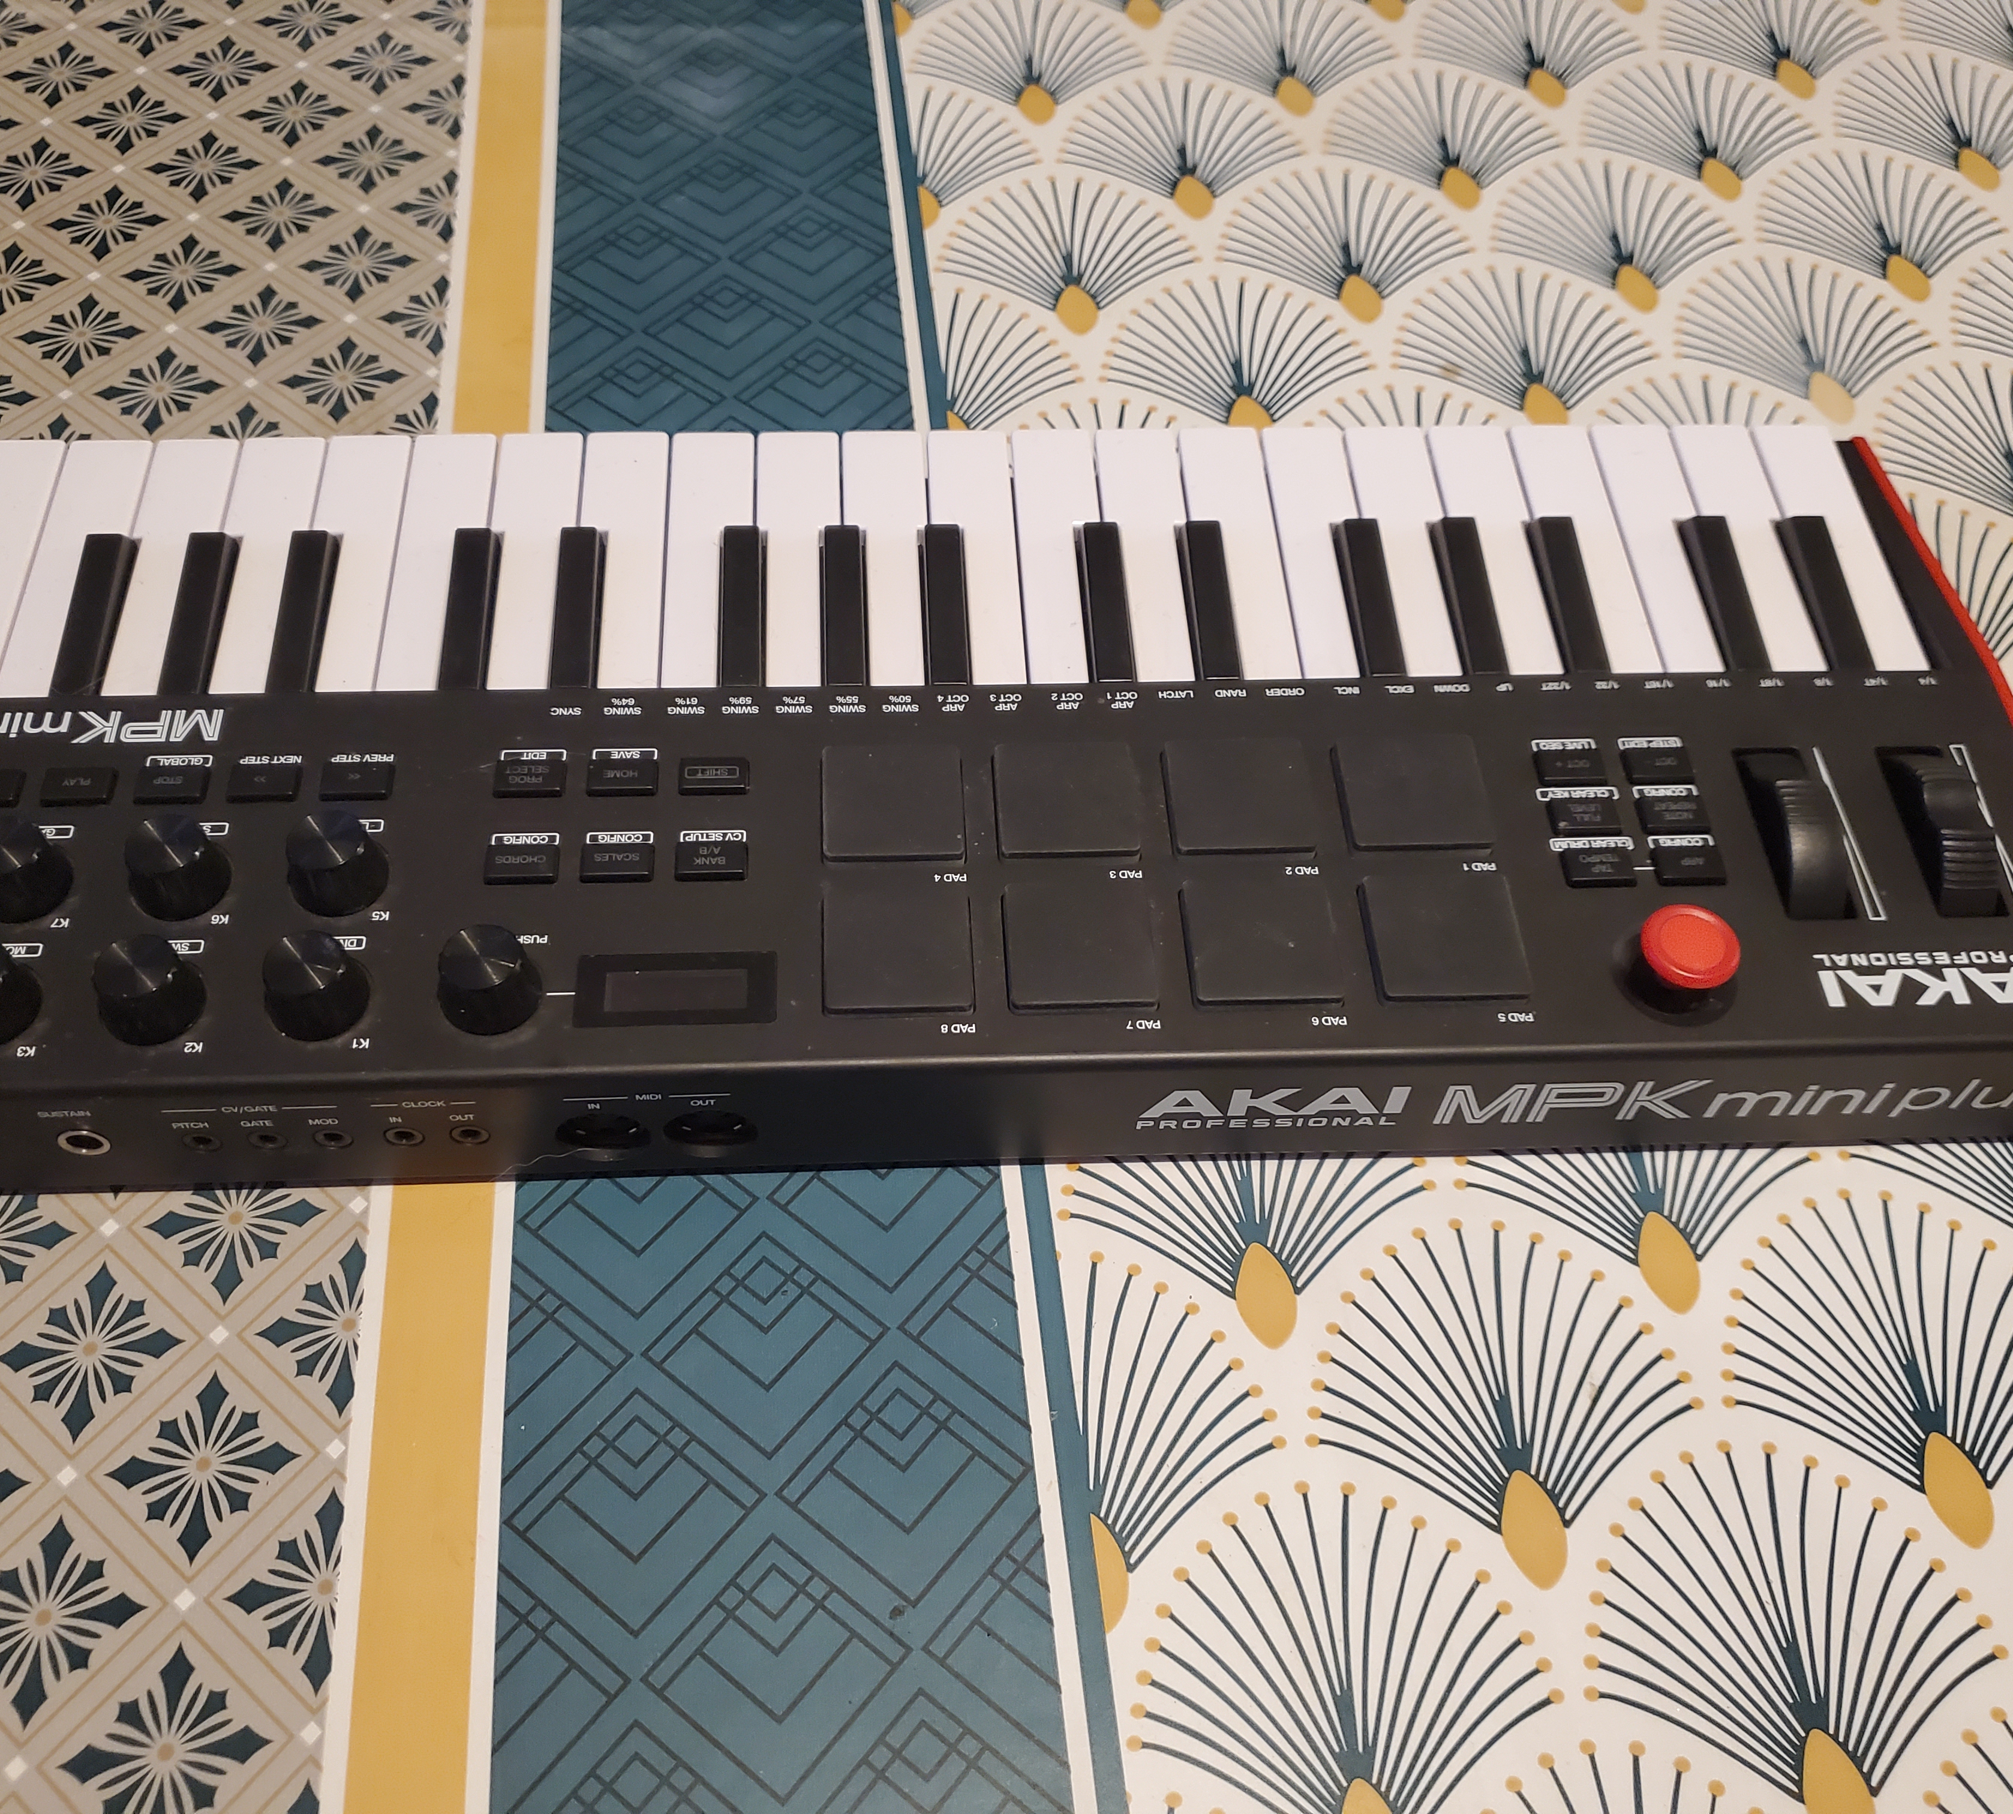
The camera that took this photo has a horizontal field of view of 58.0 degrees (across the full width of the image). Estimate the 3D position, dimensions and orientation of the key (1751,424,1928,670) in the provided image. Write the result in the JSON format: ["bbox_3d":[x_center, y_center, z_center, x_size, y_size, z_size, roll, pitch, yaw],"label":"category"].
[{"bbox_3d":[0.194,-0.083,0.429,0.019,0.010,0.075,-1,59,-3],"label":"key"}]

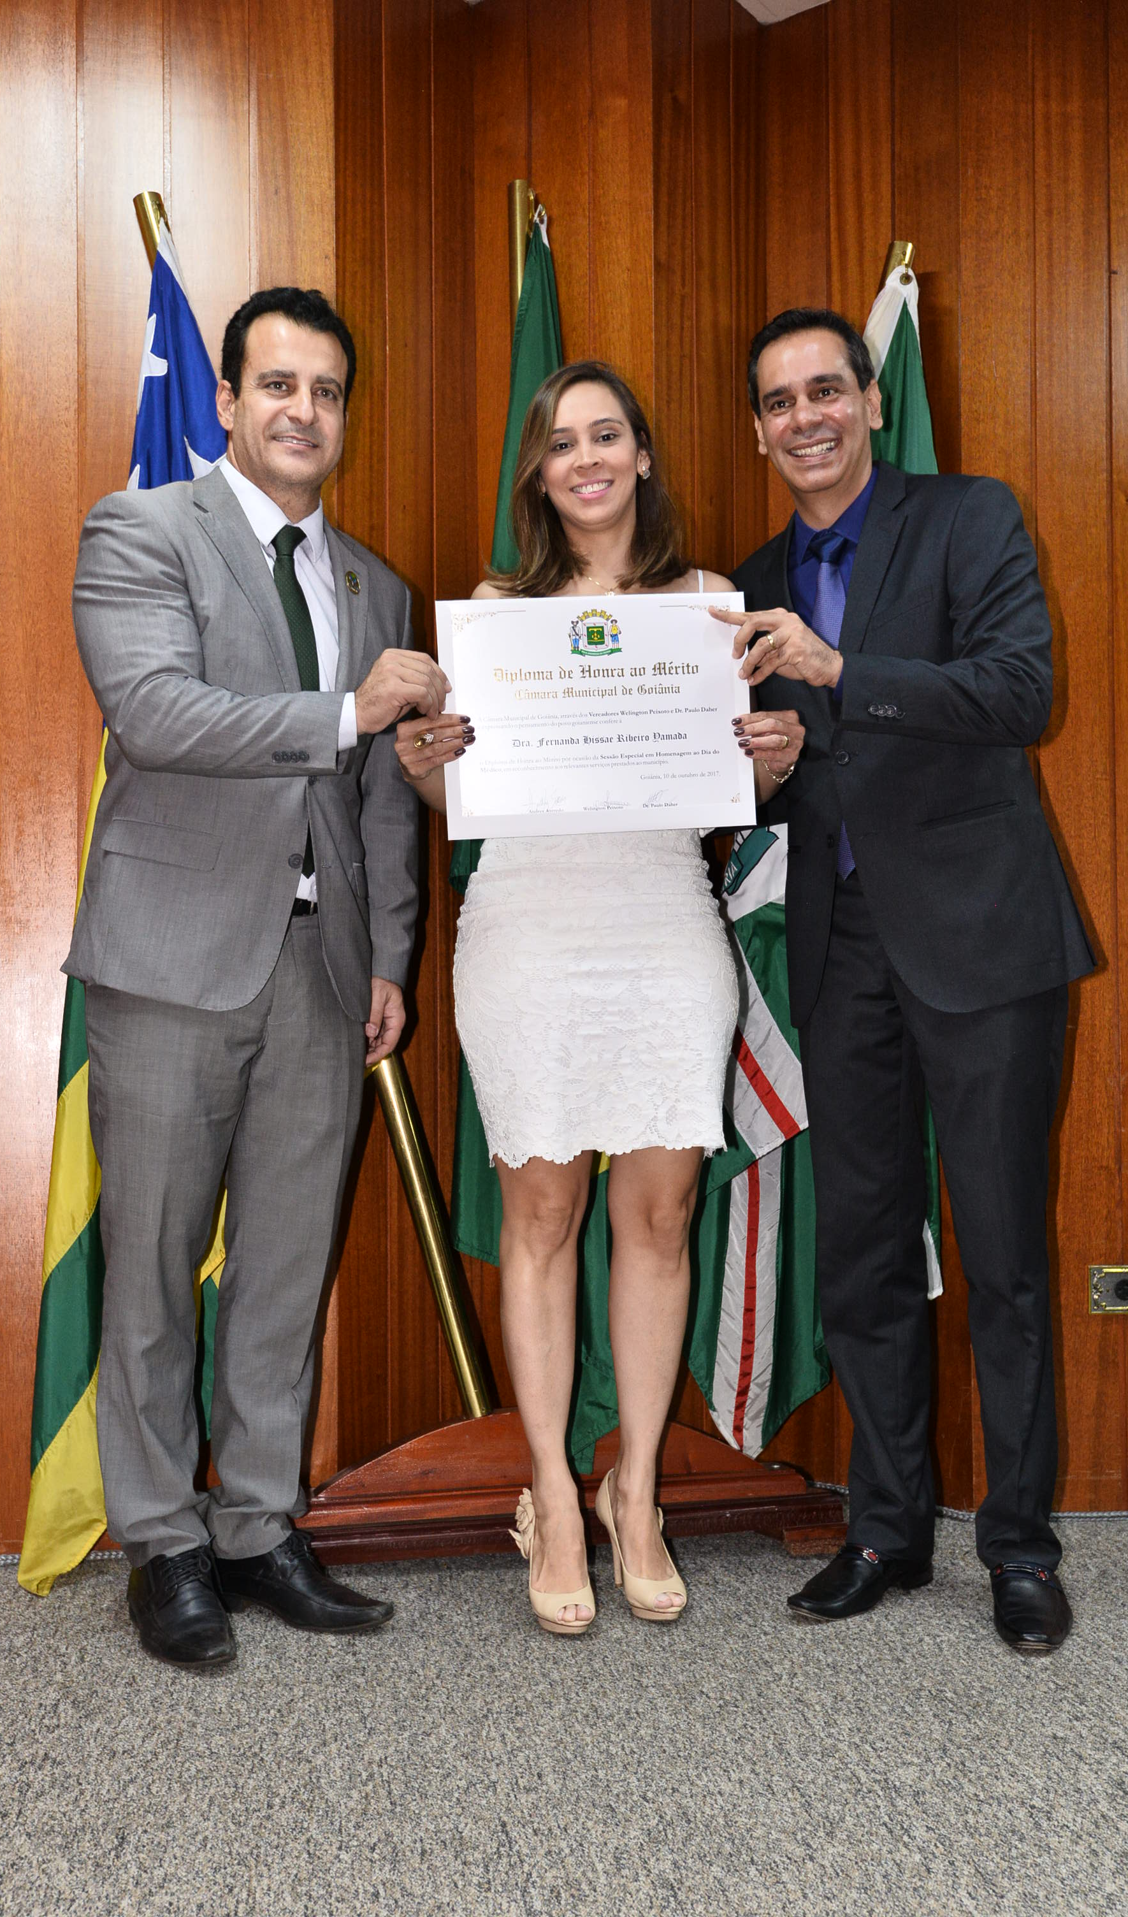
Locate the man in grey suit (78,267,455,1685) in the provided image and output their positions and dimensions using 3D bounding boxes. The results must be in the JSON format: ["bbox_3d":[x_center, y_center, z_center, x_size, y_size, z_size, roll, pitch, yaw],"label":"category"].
[{"bbox_3d":[-0.415,-0.006,2.490,0.510,1.795,0.410,0,-1,-25],"label":"man in grey suit"}]

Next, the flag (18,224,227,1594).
[{"bbox_3d":[-0.623,-0.079,2.650,0.320,1.950,0.220,0,-1,-5],"label":"flag"}]

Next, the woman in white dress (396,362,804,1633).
[{"bbox_3d":[0.048,0.035,2.520,0.530,1.710,0.390,0,-1,2],"label":"woman in white dress"}]

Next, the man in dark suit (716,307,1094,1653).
[{"bbox_3d":[0.467,0.000,2.530,0.510,1.775,0.410,-1,-1,25],"label":"man in dark suit"}]

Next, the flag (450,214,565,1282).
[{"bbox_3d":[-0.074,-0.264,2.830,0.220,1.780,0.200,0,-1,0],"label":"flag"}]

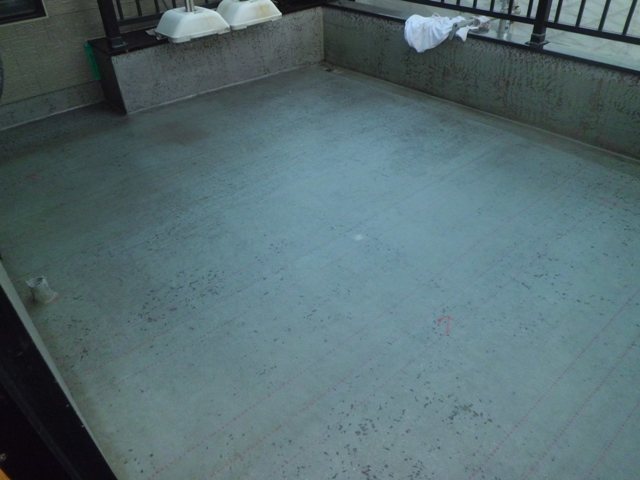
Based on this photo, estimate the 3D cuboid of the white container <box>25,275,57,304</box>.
[{"bbox_3d":[-1.167,0.206,2.010,0.087,0.092,0.087,-28,44,-30],"label":"white container"}]

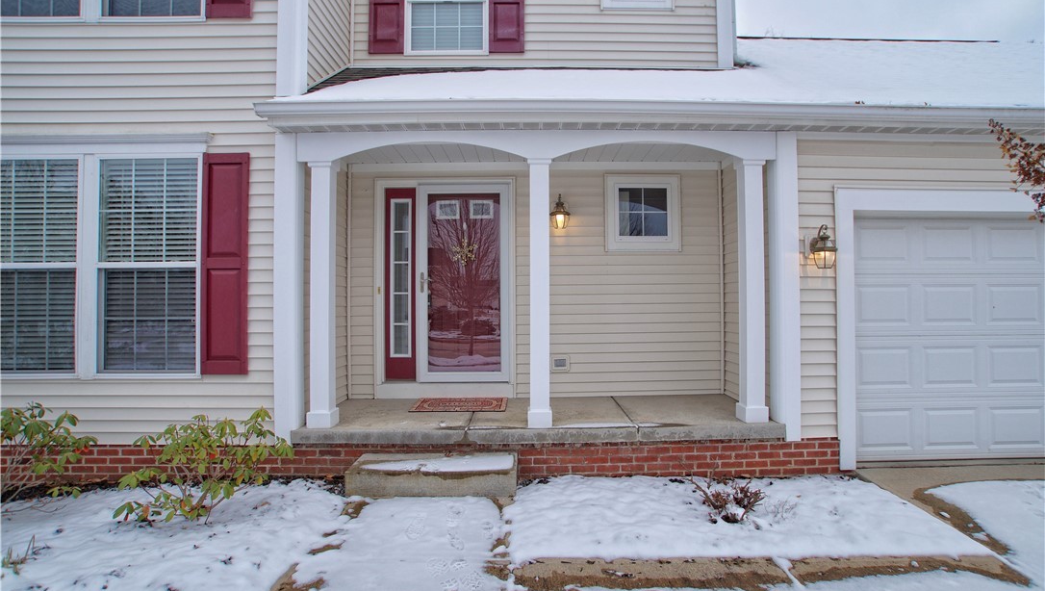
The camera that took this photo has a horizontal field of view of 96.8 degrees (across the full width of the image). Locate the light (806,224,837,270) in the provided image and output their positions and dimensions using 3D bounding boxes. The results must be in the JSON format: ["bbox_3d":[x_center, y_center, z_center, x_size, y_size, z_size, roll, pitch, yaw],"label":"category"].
[{"bbox_3d":[2.354,-0.378,3.635,0.190,0.360,0.250,0,-1,-1],"label":"light"}]

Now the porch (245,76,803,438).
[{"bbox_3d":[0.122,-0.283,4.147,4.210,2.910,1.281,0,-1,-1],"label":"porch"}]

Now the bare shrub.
[{"bbox_3d":[1.347,1.327,3.090,0.470,0.255,0.380,0,-1,-1],"label":"bare shrub"}]

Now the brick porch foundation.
[{"bbox_3d":[-0.749,1.322,3.794,6.640,0.320,0.250,0,-1,-1],"label":"brick porch foundation"}]

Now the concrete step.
[{"bbox_3d":[-0.639,1.337,3.470,1.210,0.170,0.440,0,-1,-1],"label":"concrete step"}]

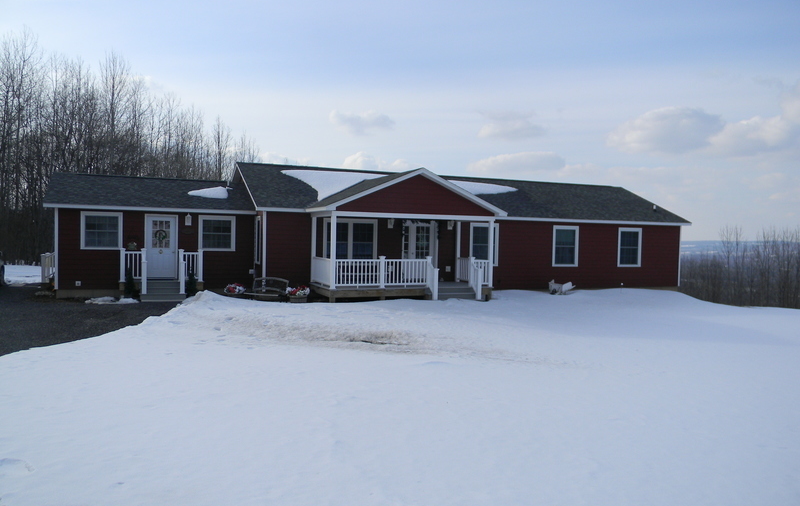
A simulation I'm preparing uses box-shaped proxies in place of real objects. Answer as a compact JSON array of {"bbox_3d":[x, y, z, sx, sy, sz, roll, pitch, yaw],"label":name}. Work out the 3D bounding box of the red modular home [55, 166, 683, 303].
[{"bbox_3d":[-0.068,-0.895,26.259,25.040,4.970,11.520,1,2,-23],"label":"red modular home"}]

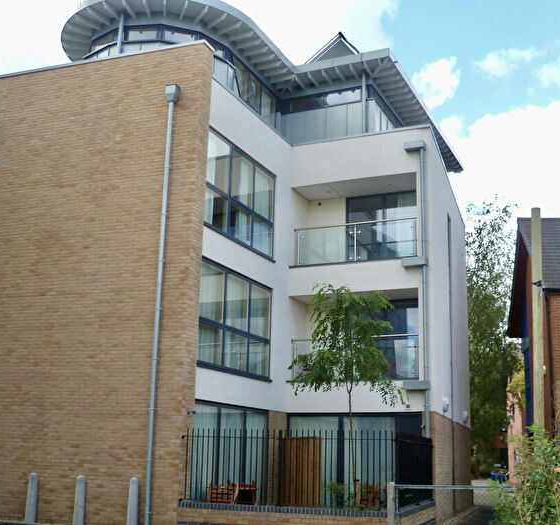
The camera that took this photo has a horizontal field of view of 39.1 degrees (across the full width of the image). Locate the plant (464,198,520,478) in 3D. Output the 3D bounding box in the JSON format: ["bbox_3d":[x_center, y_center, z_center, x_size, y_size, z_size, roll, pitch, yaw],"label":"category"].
[{"bbox_3d":[11.380,4.195,43.694,4.800,16.200,4.800,-5,-15,24],"label":"plant"}]

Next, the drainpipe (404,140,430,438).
[{"bbox_3d":[3.307,1.111,18.931,0.550,8.550,0.200,-5,-15,24],"label":"drainpipe"}]

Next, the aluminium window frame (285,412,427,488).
[{"bbox_3d":[1.748,4.695,18.892,3.450,2.120,0.140,-5,-15,24],"label":"aluminium window frame"}]

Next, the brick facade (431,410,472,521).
[{"bbox_3d":[4.962,5.843,22.522,0.300,2.520,9.500,-3,-15,18],"label":"brick facade"}]

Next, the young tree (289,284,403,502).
[{"bbox_3d":[1.307,2.541,14.804,2.100,4.310,2.000,-5,-15,24],"label":"young tree"}]

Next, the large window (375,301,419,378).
[{"bbox_3d":[2.802,2.029,20.305,2.050,2.100,0.120,-5,-15,24],"label":"large window"}]

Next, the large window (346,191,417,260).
[{"bbox_3d":[2.828,-0.850,21.034,2.250,2.100,0.120,-5,-15,24],"label":"large window"}]

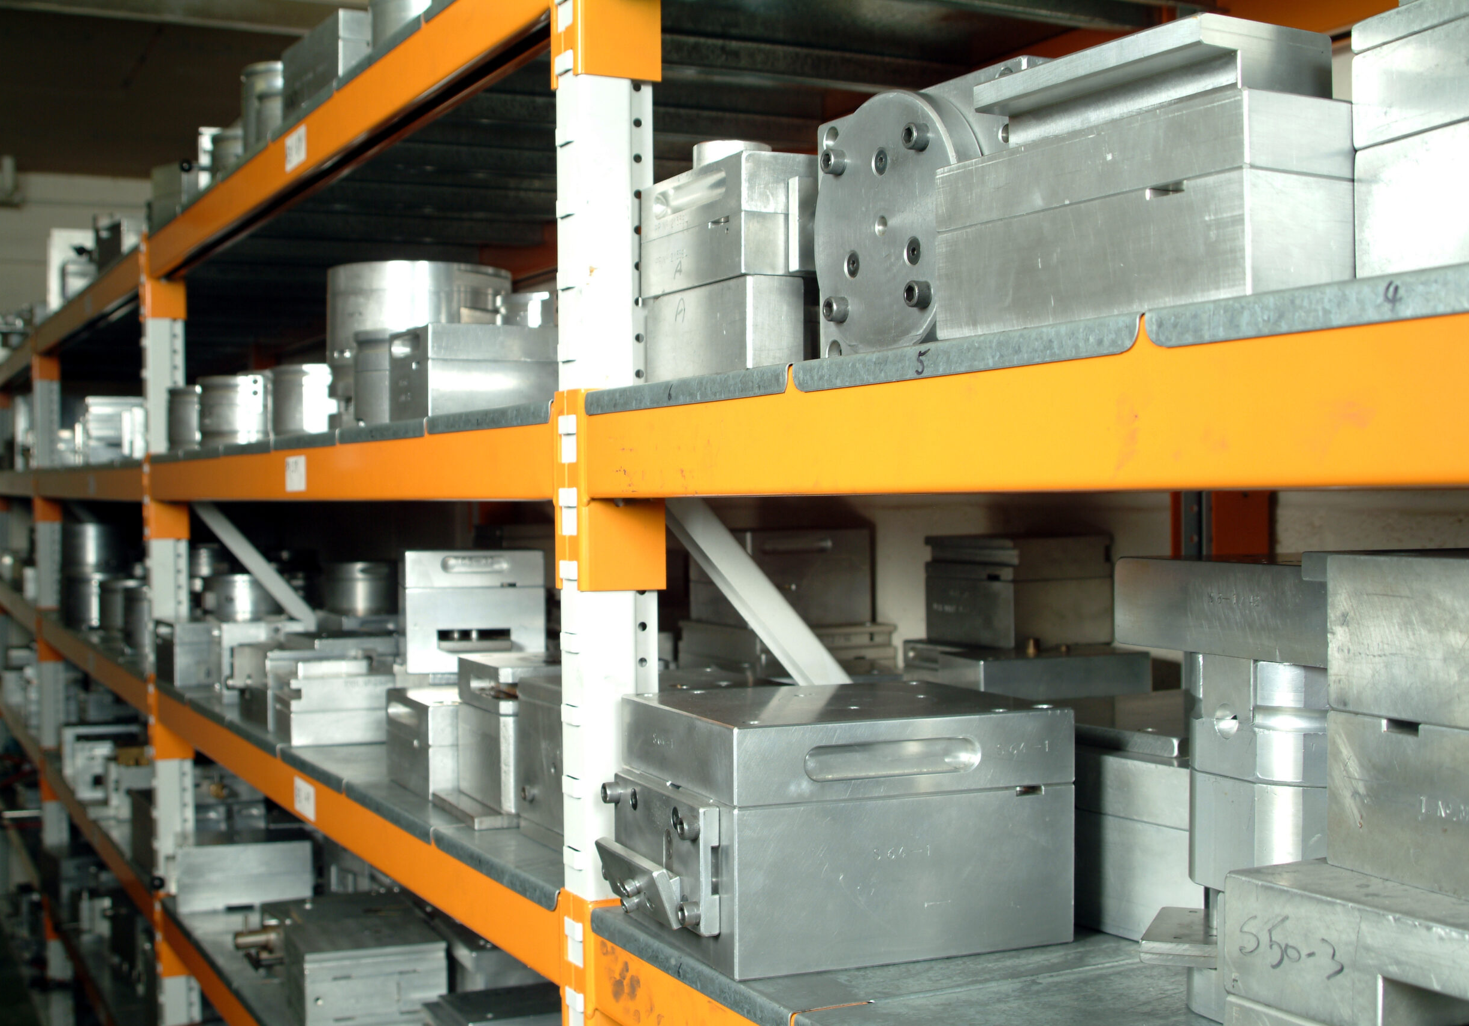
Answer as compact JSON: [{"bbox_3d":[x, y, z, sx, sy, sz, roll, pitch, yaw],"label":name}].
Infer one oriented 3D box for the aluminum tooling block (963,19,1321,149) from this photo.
[{"bbox_3d":[0.170,-0.174,0.743,0.070,0.026,0.135,-1,1,-31],"label":"aluminum tooling block"}]

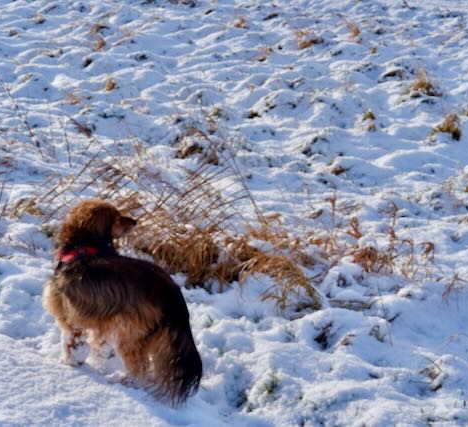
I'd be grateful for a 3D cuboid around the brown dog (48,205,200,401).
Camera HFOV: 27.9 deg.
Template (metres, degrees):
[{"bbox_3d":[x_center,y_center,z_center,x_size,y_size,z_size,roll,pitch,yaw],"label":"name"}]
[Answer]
[{"bbox_3d":[-0.322,0.260,2.743,0.270,0.510,0.560,-19,28,-40],"label":"brown dog"}]

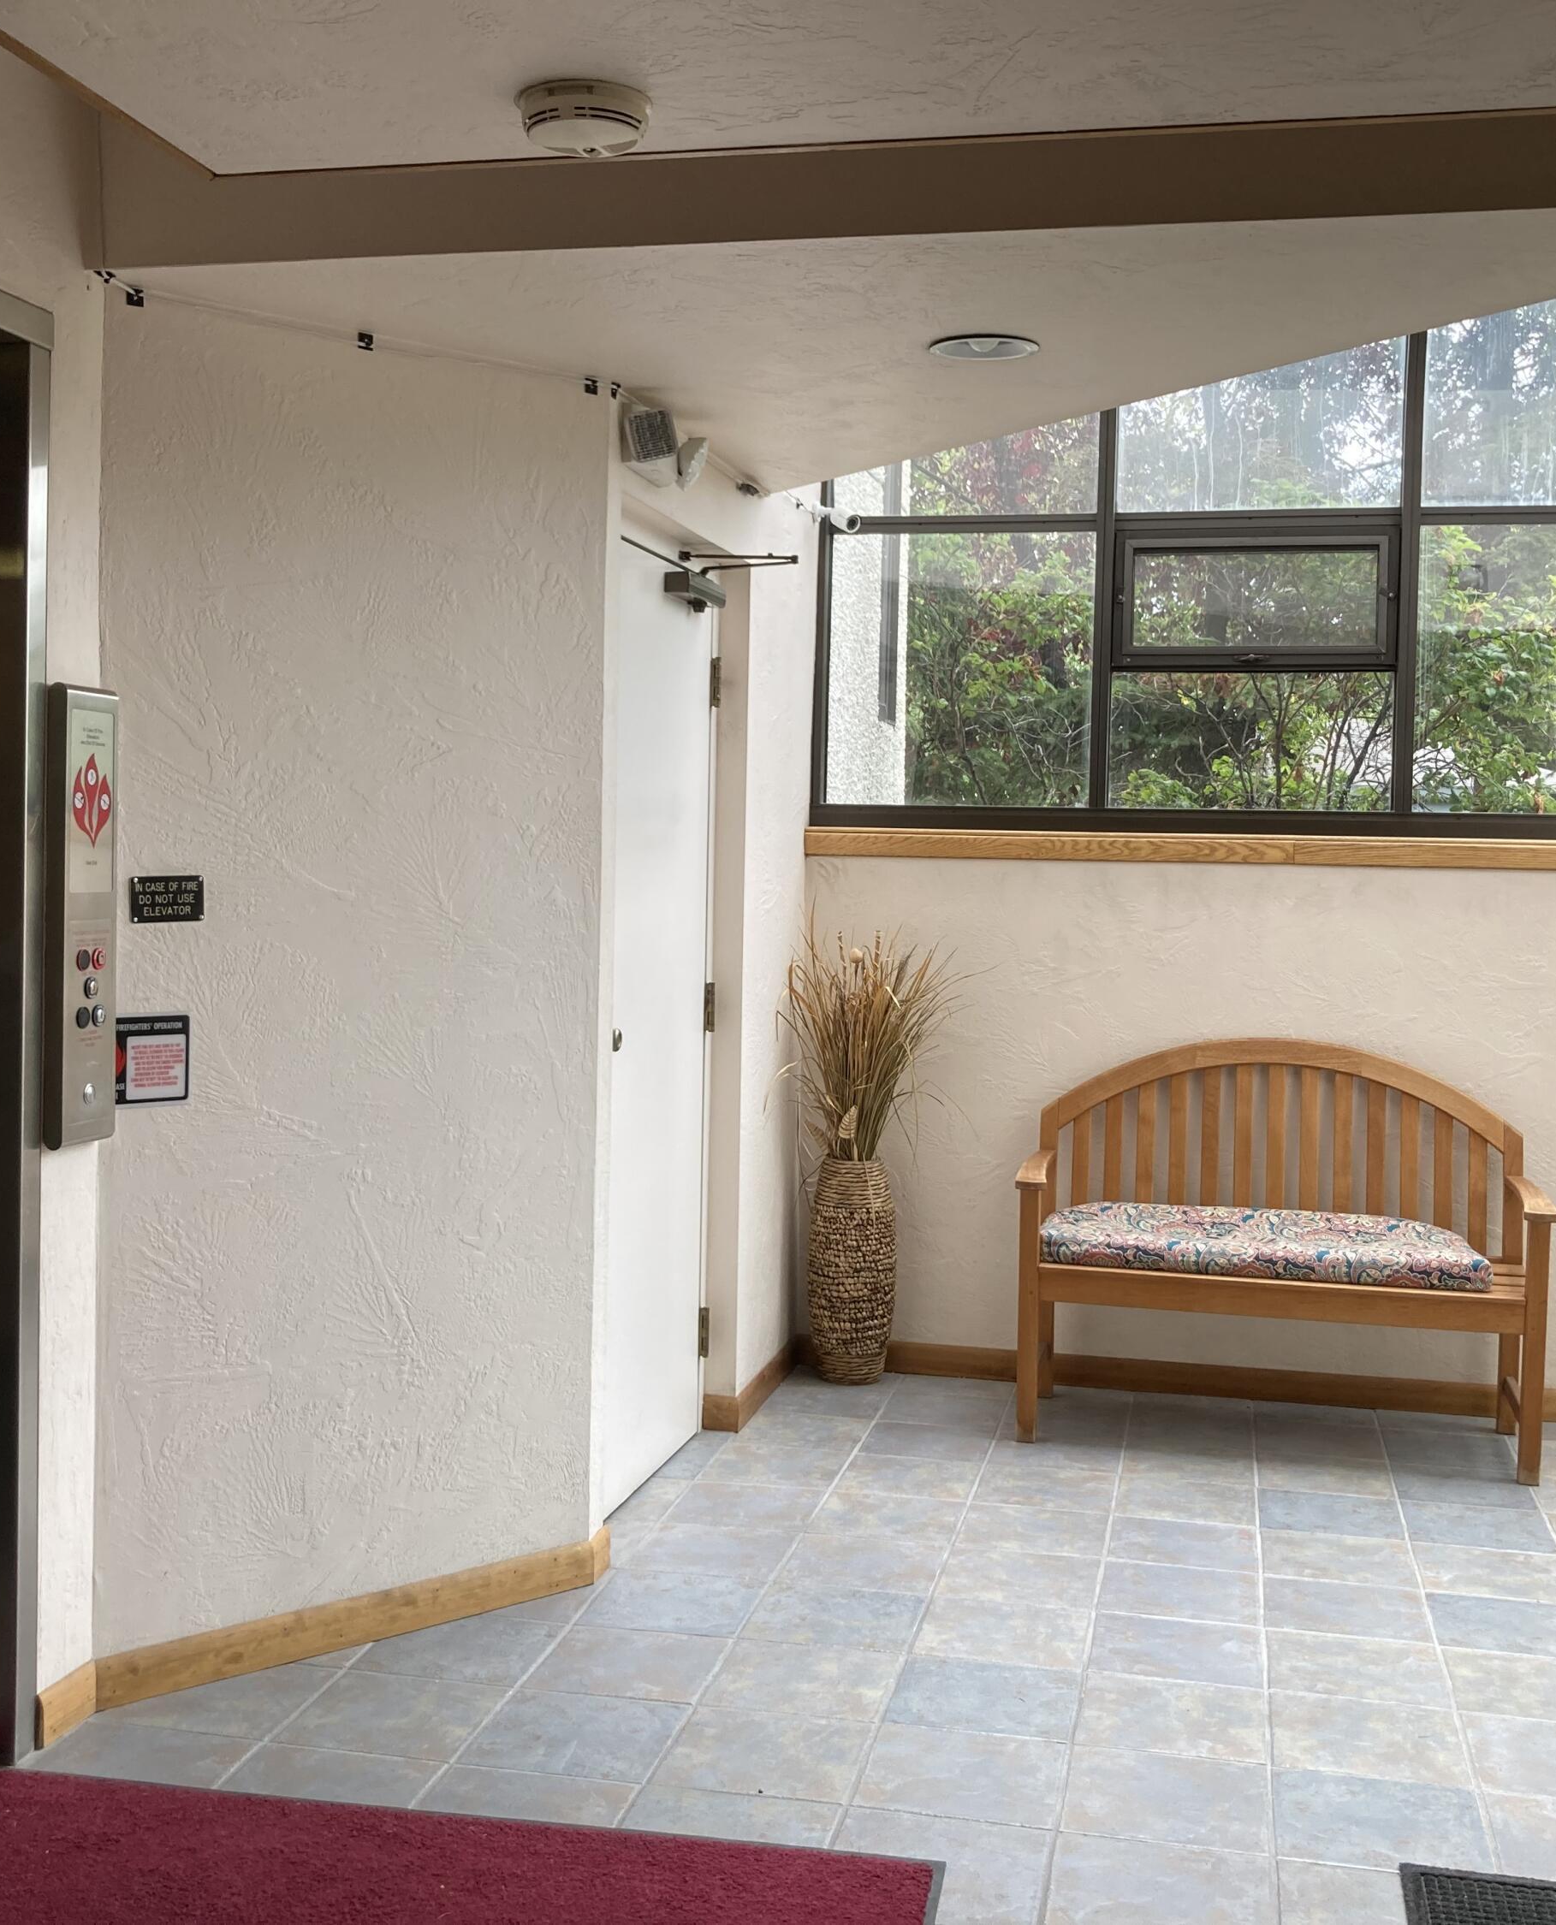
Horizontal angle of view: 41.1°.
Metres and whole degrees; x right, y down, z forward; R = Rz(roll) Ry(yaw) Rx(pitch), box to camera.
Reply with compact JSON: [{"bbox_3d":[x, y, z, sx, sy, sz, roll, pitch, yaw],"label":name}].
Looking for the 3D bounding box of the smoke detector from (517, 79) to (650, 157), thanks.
[{"bbox_3d":[-0.221,-0.956,2.364,0.155,0.043,0.155,1,2,0],"label":"smoke detector"}]

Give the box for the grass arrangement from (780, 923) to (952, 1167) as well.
[{"bbox_3d":[0.240,0.230,5.539,0.468,0.638,0.400,2,2,12],"label":"grass arrangement"}]

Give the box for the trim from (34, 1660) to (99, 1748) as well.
[{"bbox_3d":[-1.111,1.161,3.247,0.015,0.085,0.151,2,2,12],"label":"trim"}]

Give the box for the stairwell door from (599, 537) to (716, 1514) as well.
[{"bbox_3d":[-0.295,0.136,4.601,0.052,2.039,0.915,2,2,12],"label":"stairwell door"}]

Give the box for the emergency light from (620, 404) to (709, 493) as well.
[{"bbox_3d":[-0.219,-1.014,4.113,0.102,0.134,0.284,2,2,13],"label":"emergency light"}]

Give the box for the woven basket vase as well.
[{"bbox_3d":[0.206,0.842,5.685,0.238,0.607,0.238,2,2,12],"label":"woven basket vase"}]

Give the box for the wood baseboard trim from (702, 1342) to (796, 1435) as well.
[{"bbox_3d":[-0.061,1.105,5.488,0.081,0.088,0.728,2,2,12],"label":"wood baseboard trim"}]

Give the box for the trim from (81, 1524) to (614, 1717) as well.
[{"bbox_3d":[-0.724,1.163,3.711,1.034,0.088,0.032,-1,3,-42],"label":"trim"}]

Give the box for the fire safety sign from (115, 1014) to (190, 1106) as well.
[{"bbox_3d":[-1.013,0.155,3.338,0.145,0.148,0.006,-1,3,-41],"label":"fire safety sign"}]

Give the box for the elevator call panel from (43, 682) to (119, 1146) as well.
[{"bbox_3d":[-1.077,-0.071,3.223,0.034,0.700,0.151,2,2,12],"label":"elevator call panel"}]

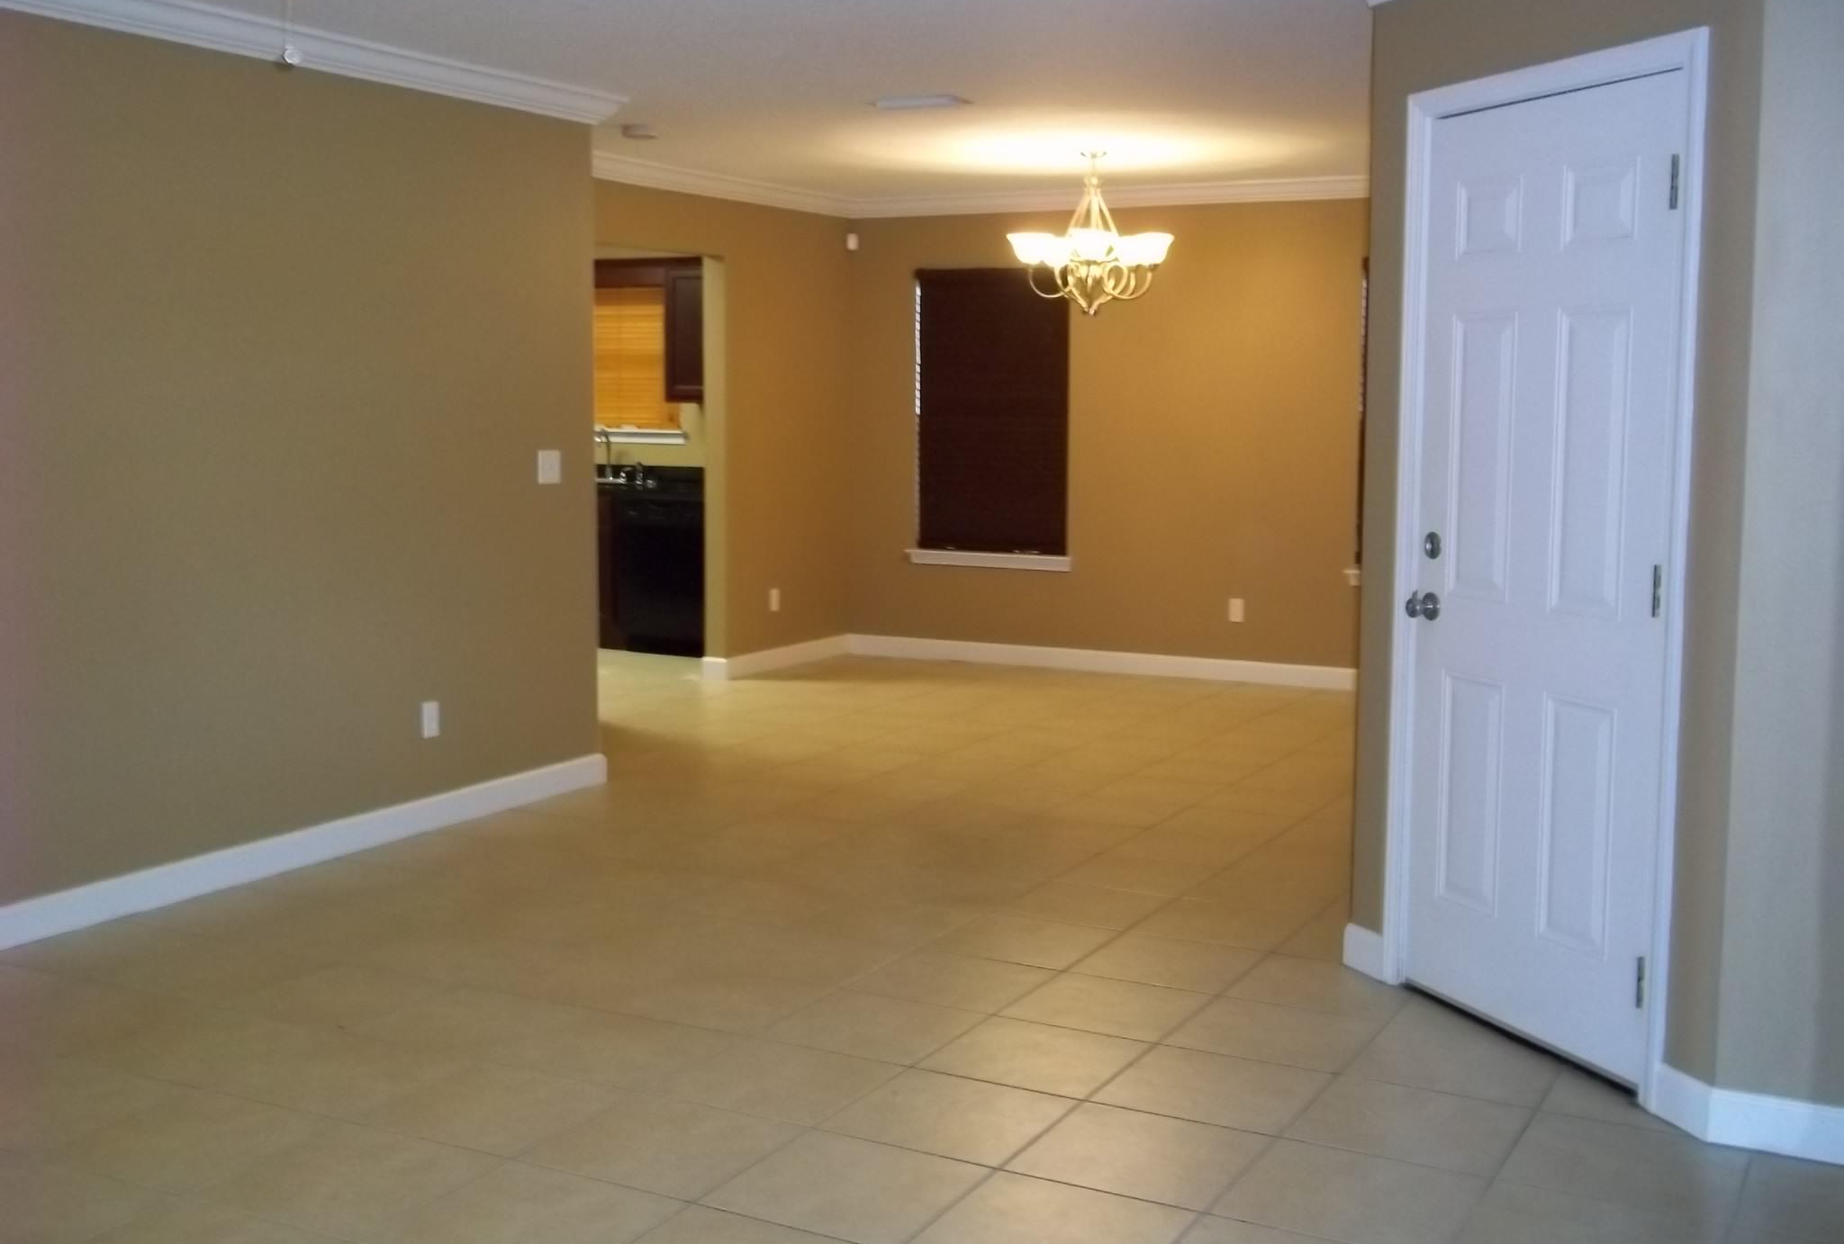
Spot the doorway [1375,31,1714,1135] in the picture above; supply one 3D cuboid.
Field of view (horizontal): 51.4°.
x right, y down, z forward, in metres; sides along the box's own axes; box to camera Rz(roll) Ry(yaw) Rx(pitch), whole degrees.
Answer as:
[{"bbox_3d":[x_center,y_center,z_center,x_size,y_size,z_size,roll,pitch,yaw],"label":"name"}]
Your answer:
[{"bbox_3d":[1.349,-0.127,4.176,0.130,2.125,0.965,-2,7,-20],"label":"doorway"}]

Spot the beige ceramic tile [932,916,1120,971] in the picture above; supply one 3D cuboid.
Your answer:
[{"bbox_3d":[0.269,0.842,5.057,0.400,0.010,0.400,4,7,28],"label":"beige ceramic tile"}]

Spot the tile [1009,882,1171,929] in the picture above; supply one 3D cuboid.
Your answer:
[{"bbox_3d":[0.472,0.808,5.420,0.385,0.012,0.385,4,7,28],"label":"tile"}]

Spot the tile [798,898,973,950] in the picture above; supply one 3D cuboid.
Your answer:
[{"bbox_3d":[-0.088,0.818,5.245,0.400,0.010,0.400,4,7,28],"label":"tile"}]

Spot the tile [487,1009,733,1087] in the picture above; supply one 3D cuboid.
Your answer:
[{"bbox_3d":[-0.656,0.933,4.181,0.400,0.010,0.400,4,7,28],"label":"tile"}]

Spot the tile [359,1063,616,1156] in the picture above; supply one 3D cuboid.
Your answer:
[{"bbox_3d":[-0.841,0.976,3.829,0.398,0.012,0.398,4,7,28],"label":"tile"}]

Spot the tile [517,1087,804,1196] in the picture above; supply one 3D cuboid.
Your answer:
[{"bbox_3d":[-0.487,0.996,3.647,0.385,0.012,0.385,4,7,28],"label":"tile"}]

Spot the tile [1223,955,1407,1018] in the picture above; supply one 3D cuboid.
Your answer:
[{"bbox_3d":[0.985,0.890,4.676,0.398,0.012,0.398,4,7,28],"label":"tile"}]

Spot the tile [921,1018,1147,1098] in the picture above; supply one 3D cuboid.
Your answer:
[{"bbox_3d":[0.250,0.945,4.158,0.398,0.012,0.398,4,7,28],"label":"tile"}]

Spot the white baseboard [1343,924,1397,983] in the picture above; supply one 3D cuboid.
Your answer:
[{"bbox_3d":[1.113,0.825,4.776,0.018,0.108,0.195,-2,7,-21],"label":"white baseboard"}]

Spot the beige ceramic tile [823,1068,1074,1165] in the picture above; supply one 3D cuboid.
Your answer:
[{"bbox_3d":[0.058,0.981,3.805,0.400,0.010,0.400,4,7,28],"label":"beige ceramic tile"}]

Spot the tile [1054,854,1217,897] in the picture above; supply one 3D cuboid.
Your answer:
[{"bbox_3d":[0.648,0.766,5.767,0.400,0.010,0.400,4,7,28],"label":"tile"}]

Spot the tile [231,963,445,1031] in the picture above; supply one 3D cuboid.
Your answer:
[{"bbox_3d":[-1.374,0.888,4.545,0.385,0.012,0.385,4,7,28],"label":"tile"}]

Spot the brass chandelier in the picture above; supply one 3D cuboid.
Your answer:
[{"bbox_3d":[0.742,-1.694,8.396,0.710,0.710,0.710,0,6,0],"label":"brass chandelier"}]

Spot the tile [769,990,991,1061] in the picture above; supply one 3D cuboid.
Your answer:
[{"bbox_3d":[-0.107,0.918,4.322,0.400,0.012,0.400,4,7,28],"label":"tile"}]

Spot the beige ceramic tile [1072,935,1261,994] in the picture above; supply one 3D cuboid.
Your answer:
[{"bbox_3d":[0.630,0.867,4.864,0.398,0.012,0.398,4,7,28],"label":"beige ceramic tile"}]

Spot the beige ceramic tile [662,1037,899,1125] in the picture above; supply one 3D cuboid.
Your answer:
[{"bbox_3d":[-0.299,0.957,3.993,0.400,0.010,0.400,4,7,28],"label":"beige ceramic tile"}]

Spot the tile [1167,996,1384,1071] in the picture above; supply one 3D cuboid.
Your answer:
[{"bbox_3d":[0.793,0.929,4.327,0.400,0.010,0.400,4,7,28],"label":"tile"}]

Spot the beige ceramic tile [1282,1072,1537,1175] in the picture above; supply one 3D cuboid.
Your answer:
[{"bbox_3d":[0.961,0.991,3.784,0.400,0.010,0.400,4,7,28],"label":"beige ceramic tile"}]

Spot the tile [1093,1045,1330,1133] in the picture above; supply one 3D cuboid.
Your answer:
[{"bbox_3d":[0.607,0.970,3.976,0.385,0.012,0.385,4,7,28],"label":"tile"}]

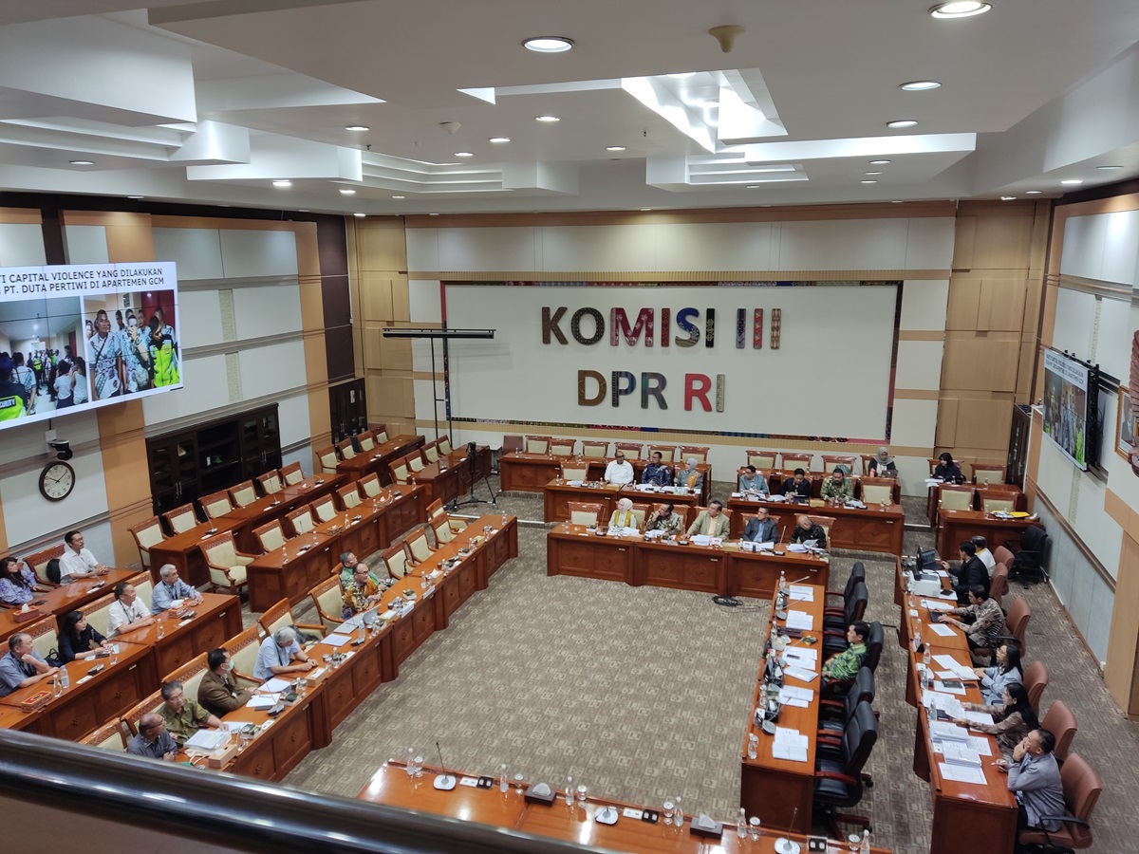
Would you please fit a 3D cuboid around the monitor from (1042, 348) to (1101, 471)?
[{"bbox_3d":[7.287,-0.321,11.989,0.150,1.370,2.430,-2,11,18],"label":"monitor"}]

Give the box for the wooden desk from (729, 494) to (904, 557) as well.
[{"bbox_3d":[4.343,1.758,14.663,2.970,0.770,0.620,3,13,17],"label":"wooden desk"}]

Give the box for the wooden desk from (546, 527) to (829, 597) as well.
[{"bbox_3d":[1.836,2.205,13.280,4.460,0.770,0.610,4,13,19],"label":"wooden desk"}]

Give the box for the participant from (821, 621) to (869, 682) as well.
[{"bbox_3d":[3.136,2.849,9.601,0.710,1.270,0.530,3,13,16],"label":"participant"}]

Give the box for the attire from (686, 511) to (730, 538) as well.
[{"bbox_3d":[2.265,1.725,13.711,0.660,0.620,0.600,3,13,18],"label":"attire"}]

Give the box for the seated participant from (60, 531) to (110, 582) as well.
[{"bbox_3d":[-6.833,2.127,11.870,0.820,1.300,0.560,2,13,11],"label":"seated participant"}]

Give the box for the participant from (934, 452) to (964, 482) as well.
[{"bbox_3d":[7.226,1.150,15.748,0.520,1.240,0.760,5,14,23],"label":"participant"}]

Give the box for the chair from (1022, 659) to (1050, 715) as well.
[{"bbox_3d":[4.775,3.026,8.986,0.640,0.930,0.600,3,13,17],"label":"chair"}]

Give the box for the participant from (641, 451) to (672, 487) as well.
[{"bbox_3d":[1.731,1.218,16.184,0.580,1.320,0.780,3,13,18],"label":"participant"}]

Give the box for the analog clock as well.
[{"bbox_3d":[-7.439,0.793,11.943,0.060,0.580,0.580,3,13,17],"label":"analog clock"}]

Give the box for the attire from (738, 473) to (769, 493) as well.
[{"bbox_3d":[3.465,1.191,15.529,0.530,0.600,0.500,3,13,18],"label":"attire"}]

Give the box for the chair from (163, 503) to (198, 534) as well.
[{"bbox_3d":[-6.558,1.951,14.399,0.670,1.030,0.680,3,13,18],"label":"chair"}]

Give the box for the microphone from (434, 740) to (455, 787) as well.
[{"bbox_3d":[-1.100,2.968,7.248,0.195,0.390,0.170,3,13,17],"label":"microphone"}]

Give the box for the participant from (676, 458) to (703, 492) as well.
[{"bbox_3d":[2.372,1.270,16.364,0.530,1.270,0.700,4,13,23],"label":"participant"}]

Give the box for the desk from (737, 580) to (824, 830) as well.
[{"bbox_3d":[2.640,3.072,9.808,0.670,0.770,4.520,3,13,18],"label":"desk"}]

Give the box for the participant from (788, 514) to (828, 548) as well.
[{"bbox_3d":[3.890,2.037,13.536,0.570,1.180,0.720,3,13,18],"label":"participant"}]

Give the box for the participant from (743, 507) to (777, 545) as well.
[{"bbox_3d":[3.076,1.956,13.427,0.540,1.270,0.780,3,13,18],"label":"participant"}]

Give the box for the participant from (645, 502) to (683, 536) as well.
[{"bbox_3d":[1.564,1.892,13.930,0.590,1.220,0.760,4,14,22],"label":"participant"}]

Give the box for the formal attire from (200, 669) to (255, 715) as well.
[{"bbox_3d":[-3.693,2.891,8.992,0.630,0.600,0.580,2,13,13],"label":"formal attire"}]

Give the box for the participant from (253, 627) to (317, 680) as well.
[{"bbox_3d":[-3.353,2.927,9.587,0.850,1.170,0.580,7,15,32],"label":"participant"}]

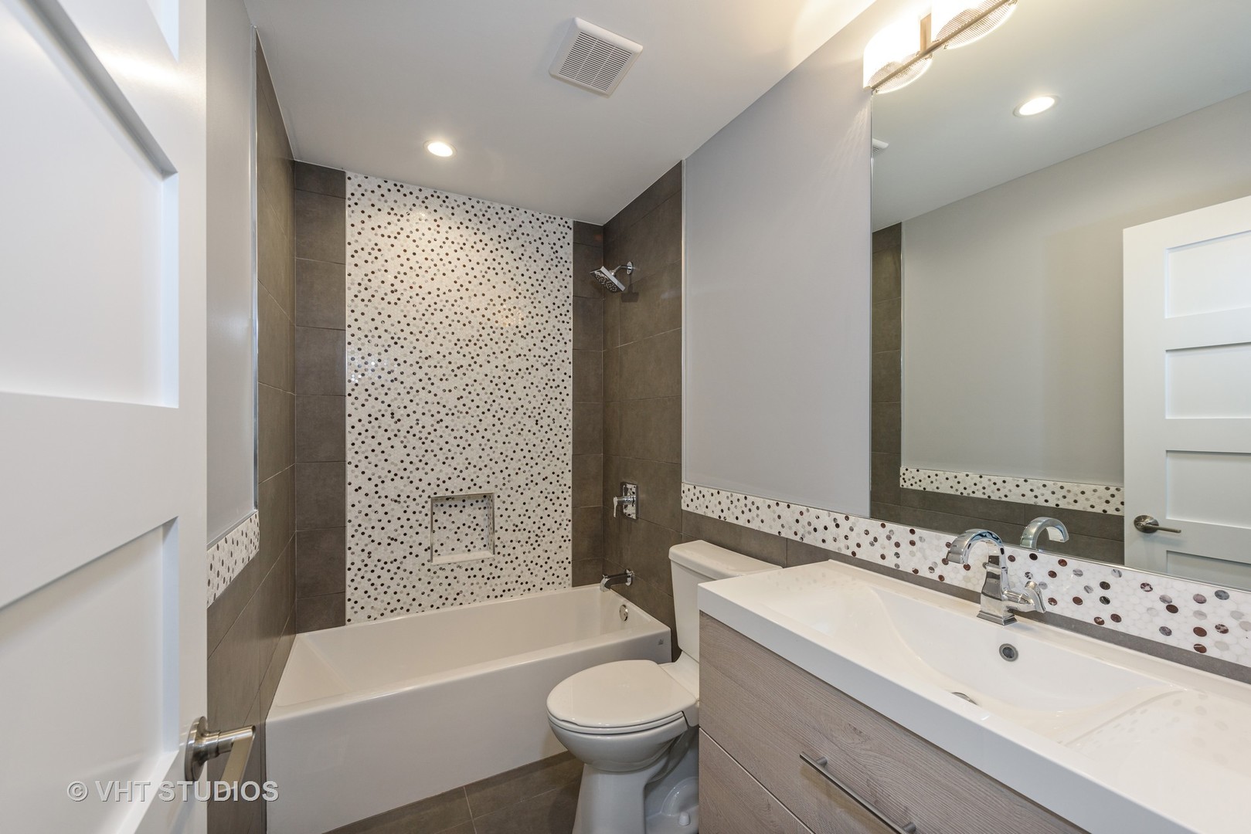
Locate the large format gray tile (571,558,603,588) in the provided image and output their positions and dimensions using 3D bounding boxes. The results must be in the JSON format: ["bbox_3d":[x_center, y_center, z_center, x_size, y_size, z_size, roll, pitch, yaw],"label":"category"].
[{"bbox_3d":[-0.222,0.899,2.834,0.191,0.149,0.010,0,0,-28],"label":"large format gray tile"}]

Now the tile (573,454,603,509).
[{"bbox_3d":[-0.221,0.367,2.837,0.191,0.305,0.010,0,0,-28],"label":"tile"}]

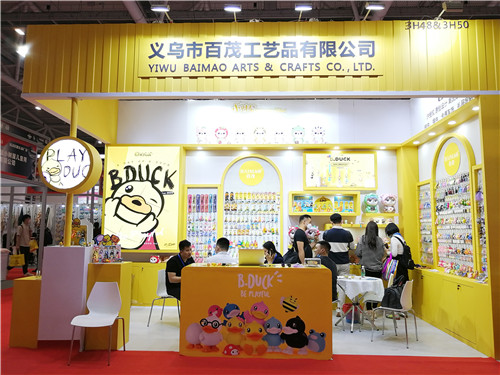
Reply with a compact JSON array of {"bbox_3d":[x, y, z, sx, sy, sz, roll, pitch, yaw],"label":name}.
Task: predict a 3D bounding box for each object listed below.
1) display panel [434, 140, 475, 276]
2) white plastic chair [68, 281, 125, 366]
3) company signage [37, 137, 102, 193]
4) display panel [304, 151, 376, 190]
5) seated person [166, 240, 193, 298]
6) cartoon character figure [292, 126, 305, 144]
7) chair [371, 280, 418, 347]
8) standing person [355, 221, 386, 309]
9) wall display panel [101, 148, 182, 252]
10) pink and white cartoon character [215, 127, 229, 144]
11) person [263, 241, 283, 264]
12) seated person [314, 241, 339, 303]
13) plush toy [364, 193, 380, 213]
[{"bbox_3d":[3.168,0.242,6.132,0.100,2.130,1.220,0,-6,2],"label":"display panel"},{"bbox_3d":[-1.764,1.573,4.583,0.470,0.820,0.550,0,-6,0],"label":"white plastic chair"},{"bbox_3d":[-2.274,-0.268,4.960,0.680,0.690,0.290,0,-6,4],"label":"company signage"},{"bbox_3d":[1.777,-0.319,7.651,1.440,0.760,0.110,0,-6,2],"label":"display panel"},{"bbox_3d":[-0.892,1.479,6.084,0.820,1.290,0.520,-2,-7,17],"label":"seated person"},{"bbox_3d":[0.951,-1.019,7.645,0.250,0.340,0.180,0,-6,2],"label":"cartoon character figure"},{"bbox_3d":[1.913,1.632,5.182,0.530,0.790,0.480,-5,-8,39],"label":"chair"},{"bbox_3d":[2.047,1.386,6.647,0.530,1.630,0.360,0,-6,5],"label":"standing person"},{"bbox_3d":[-2.118,0.218,7.759,1.530,2.080,0.120,0,-6,2],"label":"wall display panel"},{"bbox_3d":[-0.579,-1.046,7.921,0.270,0.380,0.200,0,-6,2],"label":"pink and white cartoon character"},{"bbox_3d":[0.288,1.491,6.168,0.750,1.260,0.480,4,-7,-28],"label":"person"},{"bbox_3d":[0.903,1.433,5.684,0.800,1.280,0.500,-2,-7,19],"label":"seated person"},{"bbox_3d":[2.302,0.302,7.371,0.270,0.380,0.240,0,-6,5],"label":"plush toy"}]

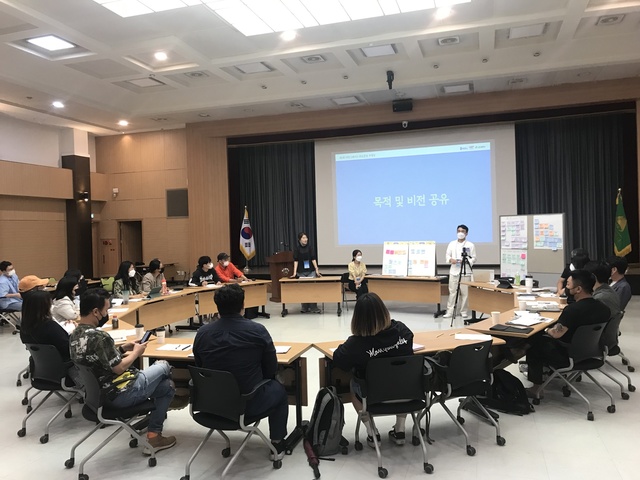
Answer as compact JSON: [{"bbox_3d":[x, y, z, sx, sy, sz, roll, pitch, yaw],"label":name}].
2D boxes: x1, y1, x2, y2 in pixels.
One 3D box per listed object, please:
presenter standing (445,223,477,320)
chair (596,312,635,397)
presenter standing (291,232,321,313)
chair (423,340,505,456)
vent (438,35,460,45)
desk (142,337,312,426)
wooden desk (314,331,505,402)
[{"bbox_3d":[2.658,0.582,9.832,0.540,1.730,0.380,-1,1,25],"label":"presenter standing"},{"bbox_3d":[2.800,1.117,5.169,0.570,0.790,0.520,-1,1,42],"label":"chair"},{"bbox_3d":[-0.258,0.682,10.515,0.600,1.650,0.420,-2,1,7],"label":"presenter standing"},{"bbox_3d":[1.128,1.191,4.108,0.520,0.790,0.570,-2,1,-29],"label":"chair"},{"bbox_3d":[2.366,-3.625,9.443,0.380,0.050,0.380,-1,1,18],"label":"vent"},{"bbox_3d":[-0.853,1.274,4.361,1.500,0.720,0.620,-1,1,16],"label":"desk"},{"bbox_3d":[0.746,1.227,4.391,1.500,0.720,0.620,-2,1,-18],"label":"wooden desk"}]

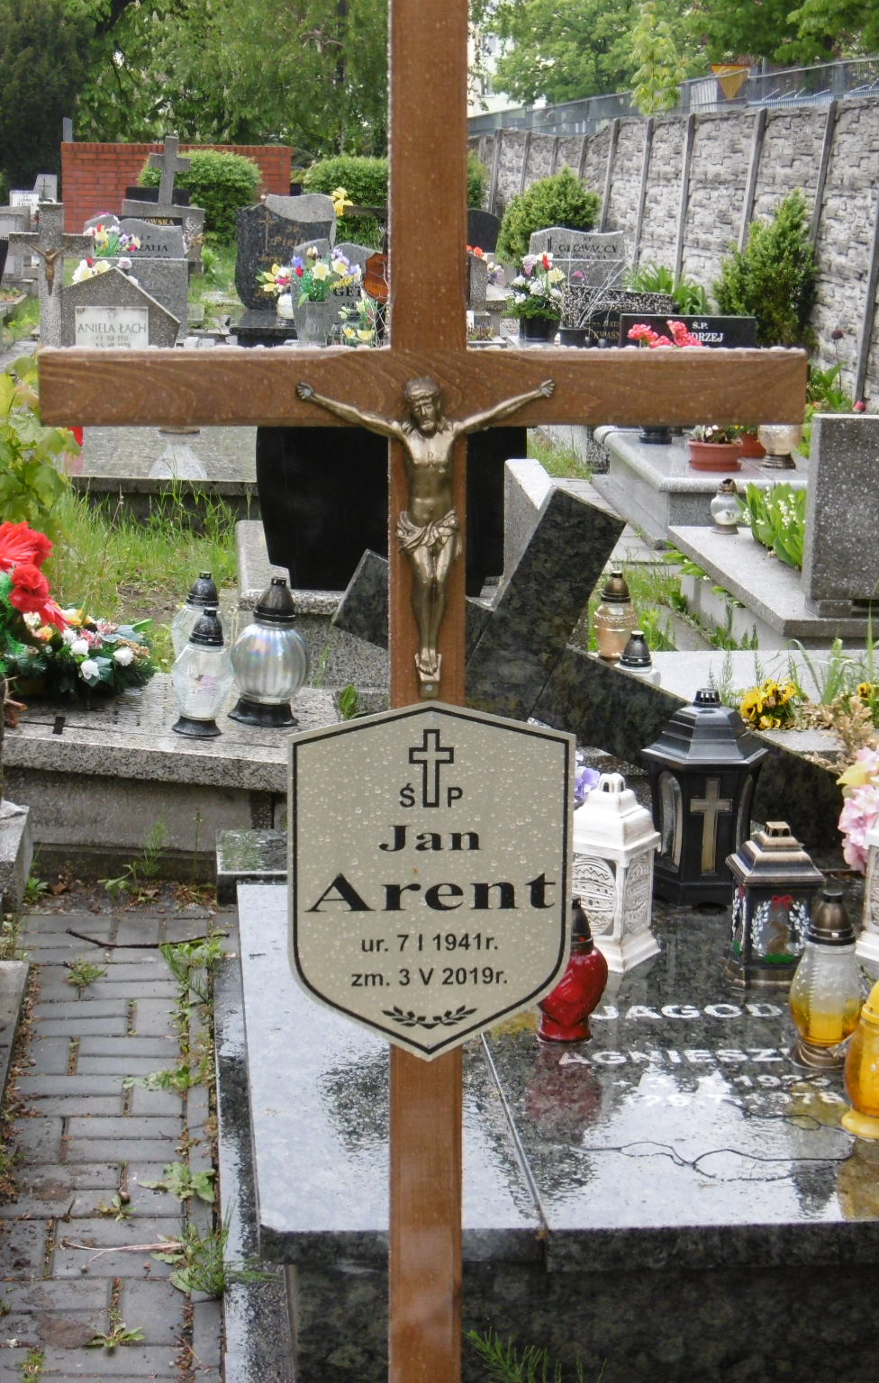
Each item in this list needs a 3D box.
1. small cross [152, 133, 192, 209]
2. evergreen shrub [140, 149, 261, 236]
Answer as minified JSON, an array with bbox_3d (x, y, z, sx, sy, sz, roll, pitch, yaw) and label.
[{"bbox_3d":[-2.482,-4.792,25.000,0.375,0.666,0.100,5,11,-6],"label":"small cross"},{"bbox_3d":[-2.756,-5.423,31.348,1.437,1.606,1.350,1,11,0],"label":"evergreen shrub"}]

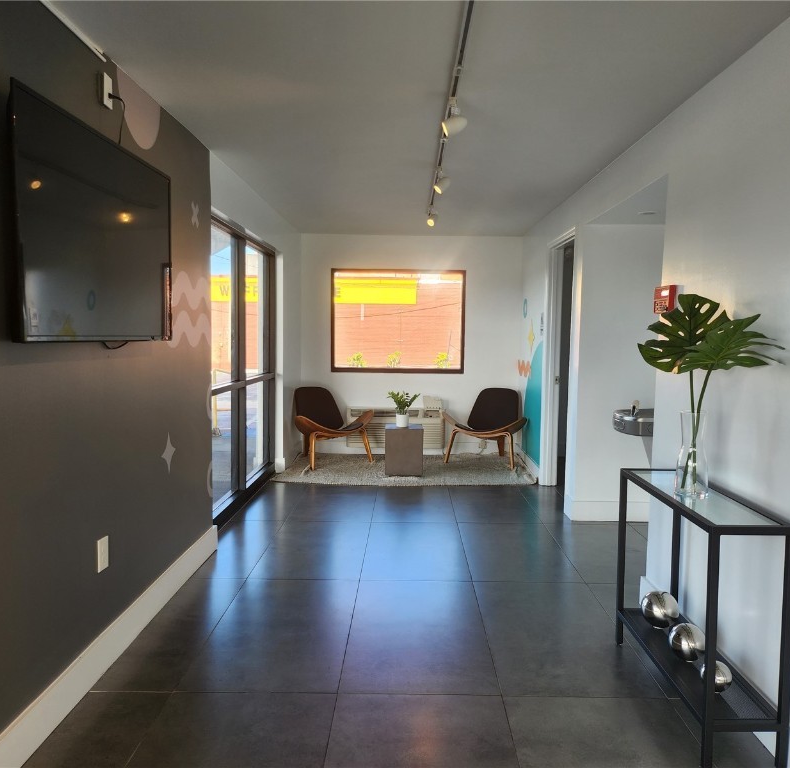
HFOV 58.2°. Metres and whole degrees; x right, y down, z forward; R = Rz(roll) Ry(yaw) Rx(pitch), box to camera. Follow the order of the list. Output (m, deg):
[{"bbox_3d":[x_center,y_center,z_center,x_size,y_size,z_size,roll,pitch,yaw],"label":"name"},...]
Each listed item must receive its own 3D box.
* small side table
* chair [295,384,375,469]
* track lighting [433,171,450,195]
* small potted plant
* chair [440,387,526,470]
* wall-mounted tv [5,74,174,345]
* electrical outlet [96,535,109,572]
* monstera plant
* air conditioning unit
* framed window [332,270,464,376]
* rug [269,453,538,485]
[{"bbox_3d":[0.090,0.633,6.873,0.358,0.450,0.350,1,4,1],"label":"small side table"},{"bbox_3d":[-0.694,0.421,7.293,0.880,0.775,0.800,-2,5,-36],"label":"chair"},{"bbox_3d":[0.287,-1.254,4.396,0.115,0.145,0.085,-1,5,-27],"label":"track lighting"},{"bbox_3d":[0.086,0.235,6.845,0.295,0.355,0.280,1,4,1],"label":"small potted plant"},{"bbox_3d":[1.008,0.432,7.404,0.880,0.775,0.800,3,5,28],"label":"chair"},{"bbox_3d":[-1.069,-0.525,2.628,0.060,0.730,1.280,1,4,1],"label":"wall-mounted tv"},{"bbox_3d":[-1.138,0.669,2.771,0.010,0.123,0.083,1,4,1],"label":"electrical outlet"},{"bbox_3d":[1.061,0.049,2.502,0.390,0.745,0.430,1,4,1],"label":"monstera plant"},{"bbox_3d":[0.015,0.421,7.762,1.067,0.560,0.230,1,4,1],"label":"air conditioning unit"},{"bbox_3d":[0.033,-0.687,7.832,1.465,1.135,0.100,1,4,1],"label":"framed window"},{"bbox_3d":[0.107,0.834,7.098,2.370,0.020,1.580,1,4,1],"label":"rug"}]

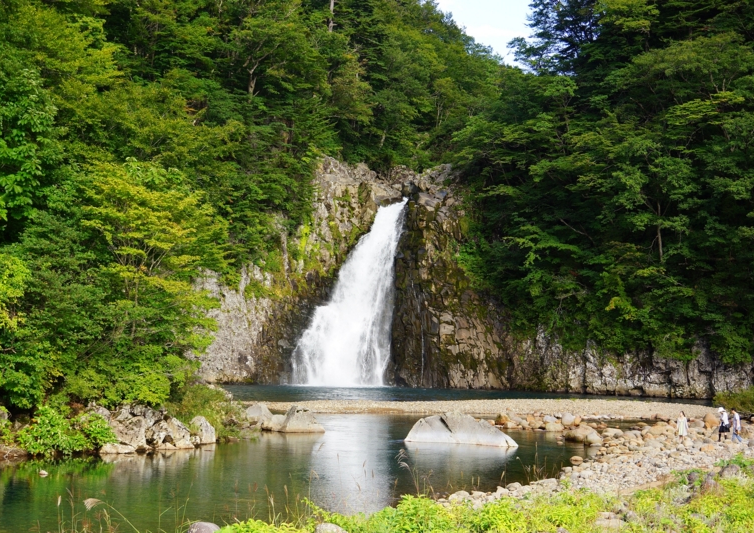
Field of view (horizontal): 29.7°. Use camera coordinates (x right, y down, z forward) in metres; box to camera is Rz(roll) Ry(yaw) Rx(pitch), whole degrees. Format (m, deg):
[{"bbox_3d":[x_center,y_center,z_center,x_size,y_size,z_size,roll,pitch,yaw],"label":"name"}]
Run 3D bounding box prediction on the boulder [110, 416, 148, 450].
[{"bbox_3d":[-12.084,8.080,69.000,1.850,1.550,1.500,0,-4,0],"label":"boulder"}]

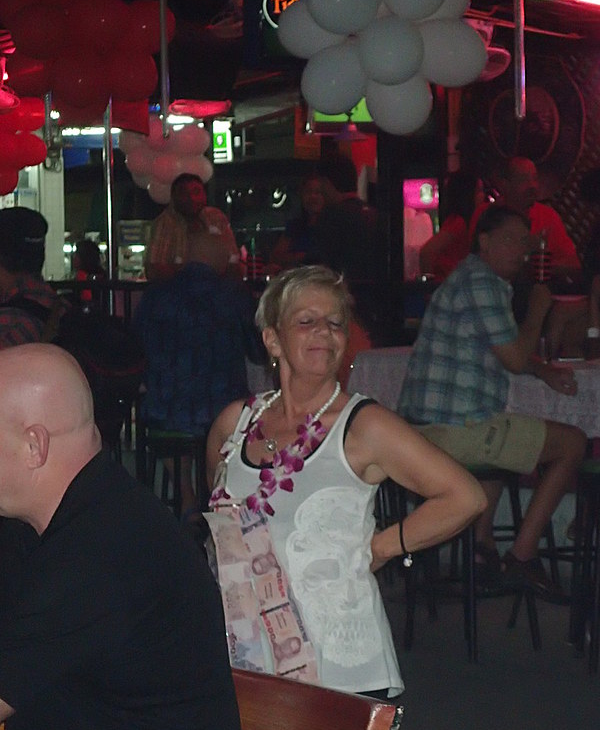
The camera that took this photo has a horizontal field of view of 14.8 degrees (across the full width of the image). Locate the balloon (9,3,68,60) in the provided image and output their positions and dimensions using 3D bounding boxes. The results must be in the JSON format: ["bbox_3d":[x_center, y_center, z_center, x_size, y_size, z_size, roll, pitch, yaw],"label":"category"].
[{"bbox_3d":[-1.188,-1.515,10.500,0.275,0.280,0.275,-1,4,0],"label":"balloon"}]

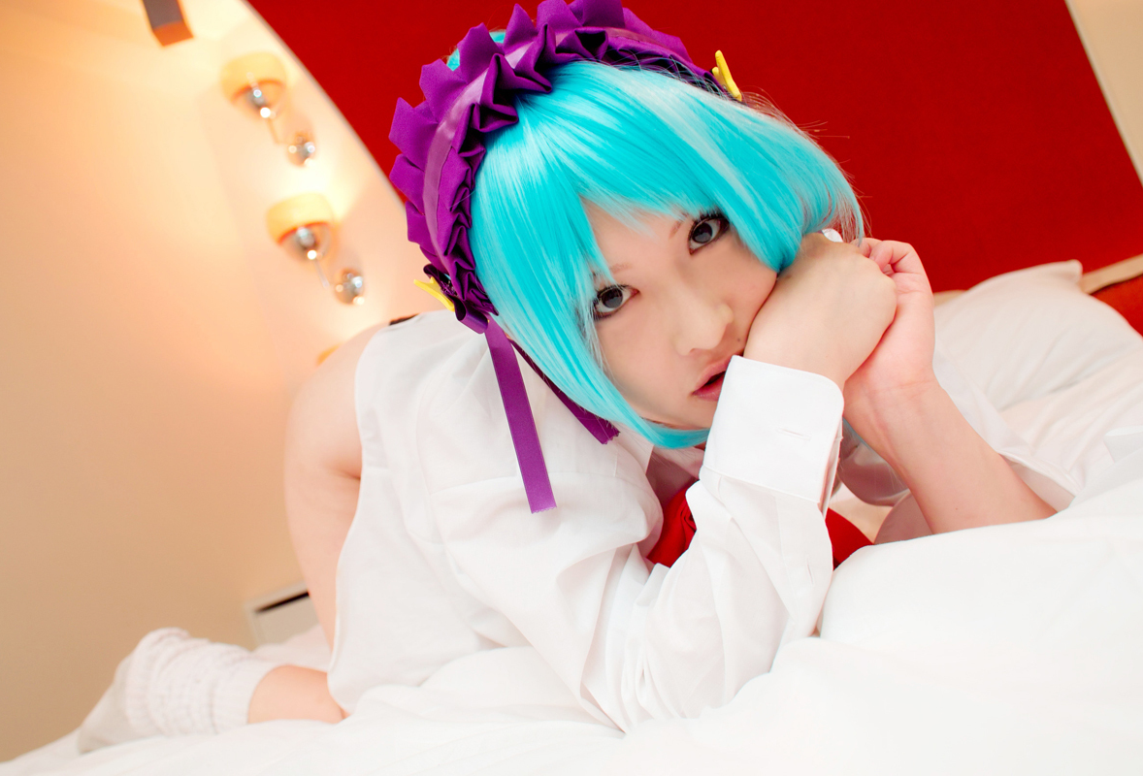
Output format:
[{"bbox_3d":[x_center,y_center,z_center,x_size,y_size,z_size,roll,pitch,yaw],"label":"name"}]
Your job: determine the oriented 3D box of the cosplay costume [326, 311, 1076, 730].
[{"bbox_3d":[0.042,0.016,0.822,0.530,0.370,0.640,-19,-4,-23],"label":"cosplay costume"}]

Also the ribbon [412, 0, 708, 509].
[{"bbox_3d":[-0.025,-0.115,0.588,0.250,0.260,0.130,-36,21,-8],"label":"ribbon"}]

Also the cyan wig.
[{"bbox_3d":[0.040,-0.090,0.612,0.210,0.245,0.230,-36,21,-8],"label":"cyan wig"}]

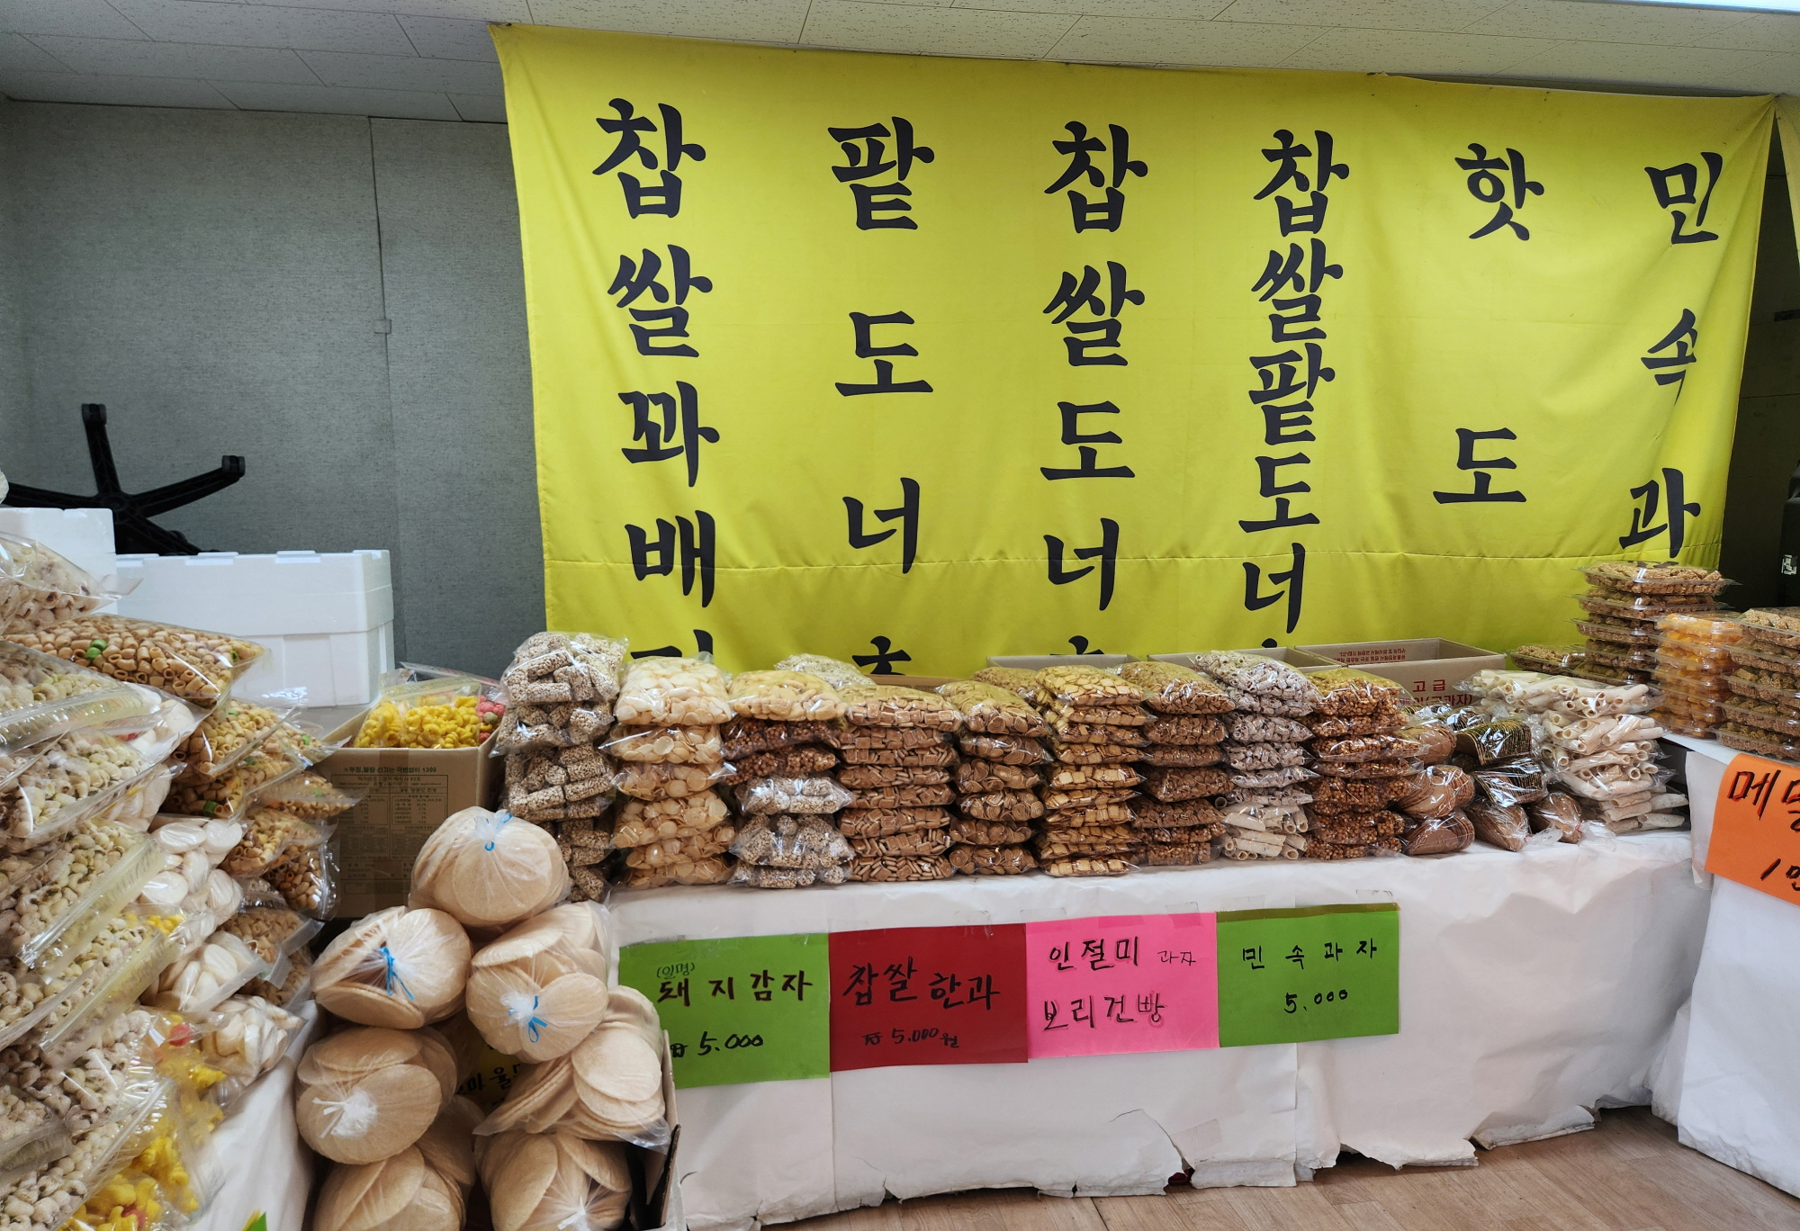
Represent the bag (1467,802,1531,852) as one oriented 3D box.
[{"bbox_3d":[1.250,0.419,2.504,0.130,0.085,0.175,-1,8,-5],"label":"bag"}]

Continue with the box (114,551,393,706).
[{"bbox_3d":[-1.502,0.020,2.692,0.620,0.315,0.360,-2,8,-14],"label":"box"}]

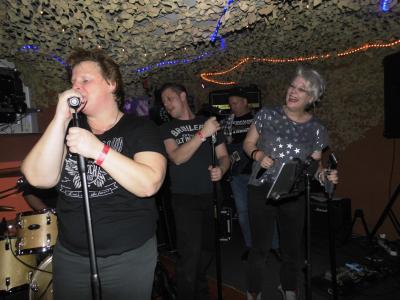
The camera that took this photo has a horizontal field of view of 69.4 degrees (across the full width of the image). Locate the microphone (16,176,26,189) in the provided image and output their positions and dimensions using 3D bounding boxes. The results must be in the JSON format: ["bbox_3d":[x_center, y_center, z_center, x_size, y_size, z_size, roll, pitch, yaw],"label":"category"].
[{"bbox_3d":[-1.296,0.236,2.100,0.060,0.080,0.100,2,6,37],"label":"microphone"}]

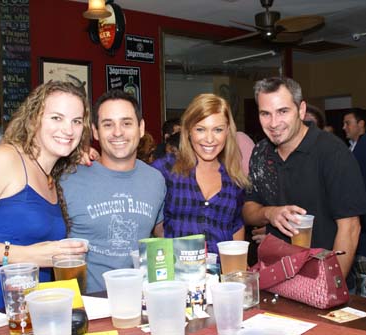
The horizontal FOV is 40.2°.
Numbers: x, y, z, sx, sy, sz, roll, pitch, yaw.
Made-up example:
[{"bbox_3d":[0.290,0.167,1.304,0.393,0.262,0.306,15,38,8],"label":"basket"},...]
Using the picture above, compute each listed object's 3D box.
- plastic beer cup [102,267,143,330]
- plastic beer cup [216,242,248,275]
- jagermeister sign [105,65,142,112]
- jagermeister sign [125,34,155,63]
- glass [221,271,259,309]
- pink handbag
[{"bbox_3d":[-0.131,0.297,1.130,0.092,0.121,0.092,-1,3,0],"label":"plastic beer cup"},{"bbox_3d":[0.149,0.285,1.470,0.094,0.122,0.094,-2,1,0],"label":"plastic beer cup"},{"bbox_3d":[-0.684,-0.888,5.886,0.465,0.610,0.010,-3,4,-39],"label":"jagermeister sign"},{"bbox_3d":[-0.509,-1.414,6.000,0.405,0.302,0.010,-3,4,-39],"label":"jagermeister sign"},{"bbox_3d":[0.150,0.307,1.276,0.067,0.076,0.067,-3,4,-37],"label":"glass"},{"bbox_3d":[0.311,0.264,1.340,0.107,0.152,0.230,-3,5,-39],"label":"pink handbag"}]

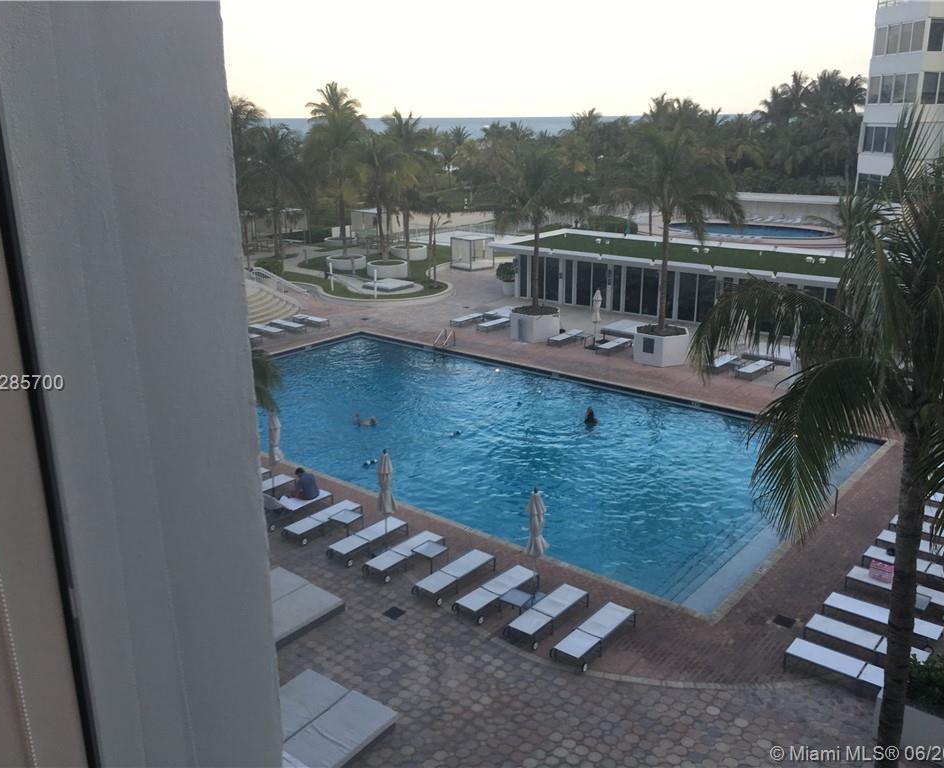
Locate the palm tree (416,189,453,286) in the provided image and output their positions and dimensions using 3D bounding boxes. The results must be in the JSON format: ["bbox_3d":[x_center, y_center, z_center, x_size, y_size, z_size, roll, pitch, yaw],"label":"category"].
[{"bbox_3d":[-2.328,-8.967,52.415,2.200,5.550,2.200,0,17,0],"label":"palm tree"}]

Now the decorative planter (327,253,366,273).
[{"bbox_3d":[-8.489,-8.238,57.912,2.580,0.750,2.580,0,17,0],"label":"decorative planter"}]

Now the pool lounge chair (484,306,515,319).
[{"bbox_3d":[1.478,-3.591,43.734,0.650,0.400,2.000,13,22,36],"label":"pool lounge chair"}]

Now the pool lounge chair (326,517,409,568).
[{"bbox_3d":[-2.403,3.706,20.130,0.610,0.360,2.040,12,21,36],"label":"pool lounge chair"}]

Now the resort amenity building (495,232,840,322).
[{"bbox_3d":[11.225,-5.429,44.743,19.500,2.950,8.800,12,21,36],"label":"resort amenity building"}]

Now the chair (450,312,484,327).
[{"bbox_3d":[-0.211,-3.083,42.087,0.620,0.345,1.970,13,22,37],"label":"chair"}]

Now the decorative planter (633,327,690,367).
[{"bbox_3d":[7.838,-1.614,35.810,2.300,1.250,2.350,2,17,6],"label":"decorative planter"}]

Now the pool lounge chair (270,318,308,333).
[{"bbox_3d":[-8.754,-2.712,40.832,2.040,0.360,0.610,12,21,36],"label":"pool lounge chair"}]

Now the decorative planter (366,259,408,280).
[{"bbox_3d":[-5.476,-7.420,55.442,2.600,0.840,2.550,0,17,0],"label":"decorative planter"}]

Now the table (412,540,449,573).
[{"bbox_3d":[-0.939,3.953,19.534,0.570,0.400,0.570,14,22,38],"label":"table"}]

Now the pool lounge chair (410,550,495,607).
[{"bbox_3d":[-0.365,4.205,18.627,0.610,0.370,2.060,14,22,38],"label":"pool lounge chair"}]

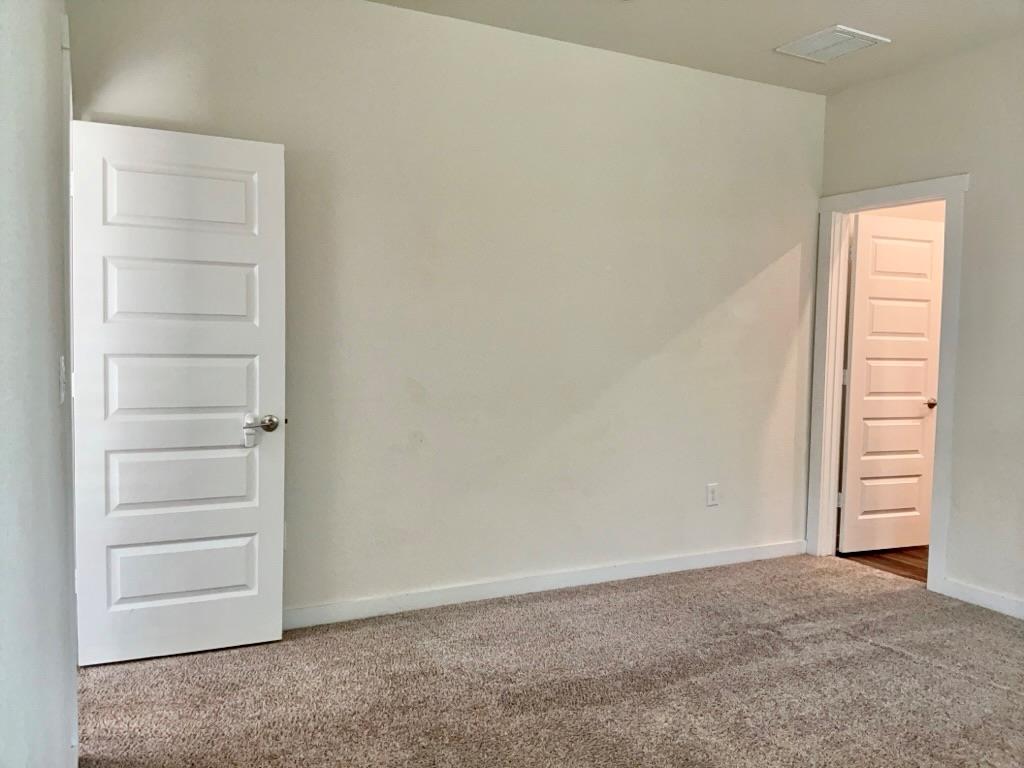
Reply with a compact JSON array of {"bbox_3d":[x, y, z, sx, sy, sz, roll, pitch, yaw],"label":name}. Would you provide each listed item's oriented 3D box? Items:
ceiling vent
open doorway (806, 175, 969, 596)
[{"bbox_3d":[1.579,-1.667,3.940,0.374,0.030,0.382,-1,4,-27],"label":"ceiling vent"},{"bbox_3d":[2.097,-0.014,4.475,0.139,2.153,0.907,-1,4,-27],"label":"open doorway"}]

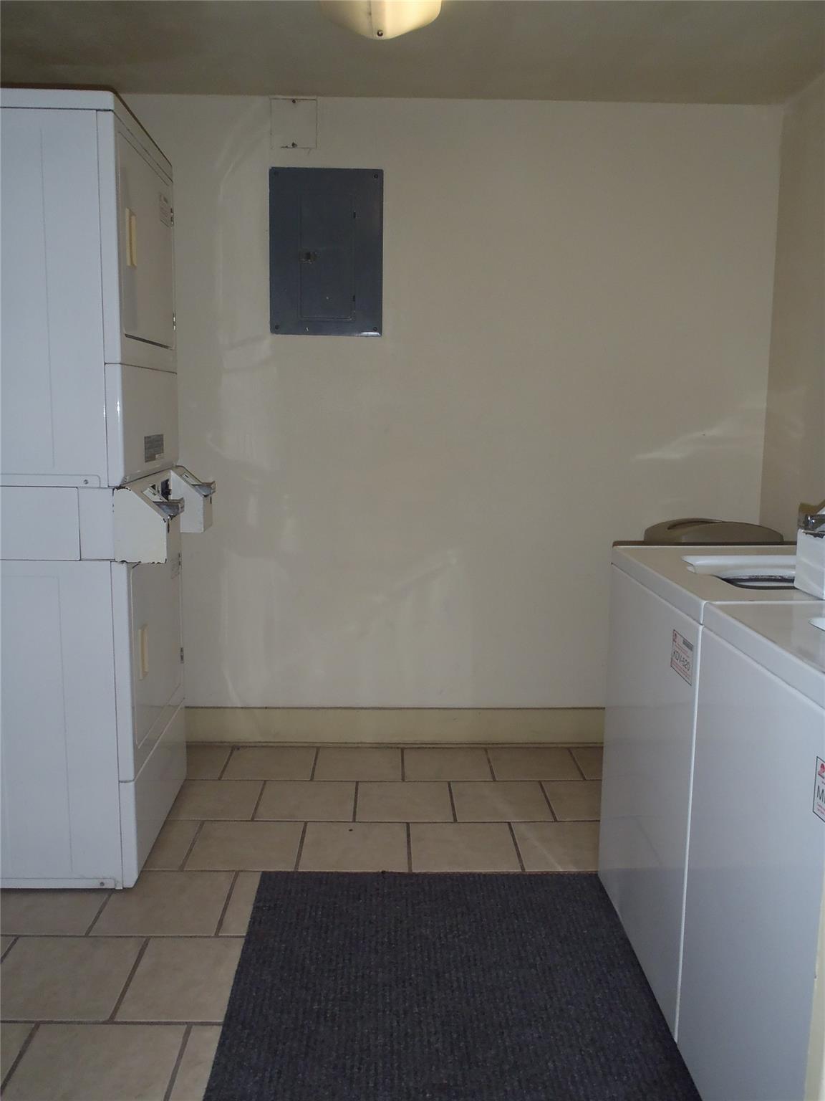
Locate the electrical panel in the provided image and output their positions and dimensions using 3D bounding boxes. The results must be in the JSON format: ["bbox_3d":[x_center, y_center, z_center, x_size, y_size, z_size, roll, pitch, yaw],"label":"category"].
[{"bbox_3d":[-0.300,-1.041,3.105,0.392,0.563,0.030,1,8,-2],"label":"electrical panel"}]

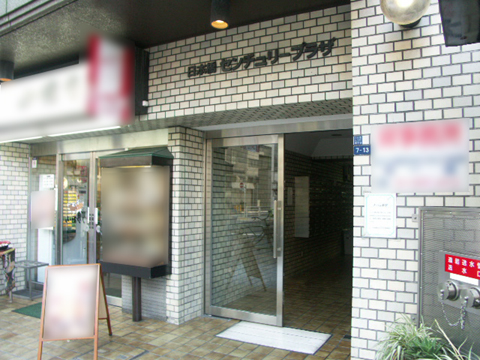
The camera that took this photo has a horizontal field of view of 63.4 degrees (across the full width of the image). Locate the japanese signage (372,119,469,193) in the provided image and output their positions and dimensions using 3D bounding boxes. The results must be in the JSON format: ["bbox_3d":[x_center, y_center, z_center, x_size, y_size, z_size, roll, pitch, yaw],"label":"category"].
[{"bbox_3d":[1.130,-0.146,2.454,0.585,0.450,0.020,-1,-3,28],"label":"japanese signage"}]

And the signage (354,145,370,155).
[{"bbox_3d":[0.828,-0.202,2.626,0.108,0.062,0.008,-1,-3,28],"label":"signage"}]

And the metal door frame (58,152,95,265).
[{"bbox_3d":[-2.184,0.599,5.172,0.700,1.950,0.080,-1,-3,28],"label":"metal door frame"}]

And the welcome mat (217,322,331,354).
[{"bbox_3d":[0.338,1.539,3.846,1.020,0.020,0.550,-1,-3,28],"label":"welcome mat"}]

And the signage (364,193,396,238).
[{"bbox_3d":[0.923,0.232,2.555,0.210,0.297,0.006,-1,-3,28],"label":"signage"}]

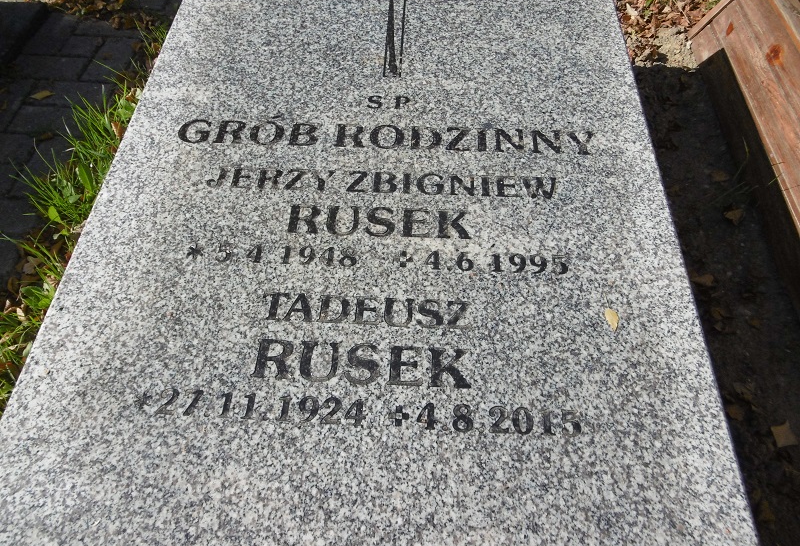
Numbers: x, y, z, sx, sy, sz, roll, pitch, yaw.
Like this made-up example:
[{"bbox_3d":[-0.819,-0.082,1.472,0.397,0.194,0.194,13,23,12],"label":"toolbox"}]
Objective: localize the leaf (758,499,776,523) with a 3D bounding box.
[{"bbox_3d":[0.575,0.376,0.874,0.026,0.010,0.032,-2,56,-3],"label":"leaf"}]

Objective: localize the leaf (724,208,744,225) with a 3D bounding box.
[{"bbox_3d":[0.741,-0.131,1.227,0.035,0.013,0.052,38,62,22],"label":"leaf"}]

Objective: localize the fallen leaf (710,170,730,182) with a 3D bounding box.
[{"bbox_3d":[0.743,-0.226,1.294,0.044,0.010,0.031,-16,57,-12],"label":"fallen leaf"}]

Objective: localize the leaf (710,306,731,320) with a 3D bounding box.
[{"bbox_3d":[0.622,0.078,1.081,0.027,0.010,0.028,-12,57,-10],"label":"leaf"}]

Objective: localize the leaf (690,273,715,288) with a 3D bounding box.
[{"bbox_3d":[0.614,0.017,1.121,0.049,0.012,0.029,-11,56,-9],"label":"leaf"}]

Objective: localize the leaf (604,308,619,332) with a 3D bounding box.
[{"bbox_3d":[0.273,0.060,0.712,0.015,0.005,0.032,-14,59,-9],"label":"leaf"}]

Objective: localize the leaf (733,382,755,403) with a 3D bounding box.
[{"bbox_3d":[0.612,0.211,0.989,0.021,0.010,0.040,-31,62,-21],"label":"leaf"}]

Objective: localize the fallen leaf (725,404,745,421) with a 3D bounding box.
[{"bbox_3d":[0.586,0.243,0.966,0.027,0.010,0.029,7,56,3],"label":"fallen leaf"}]

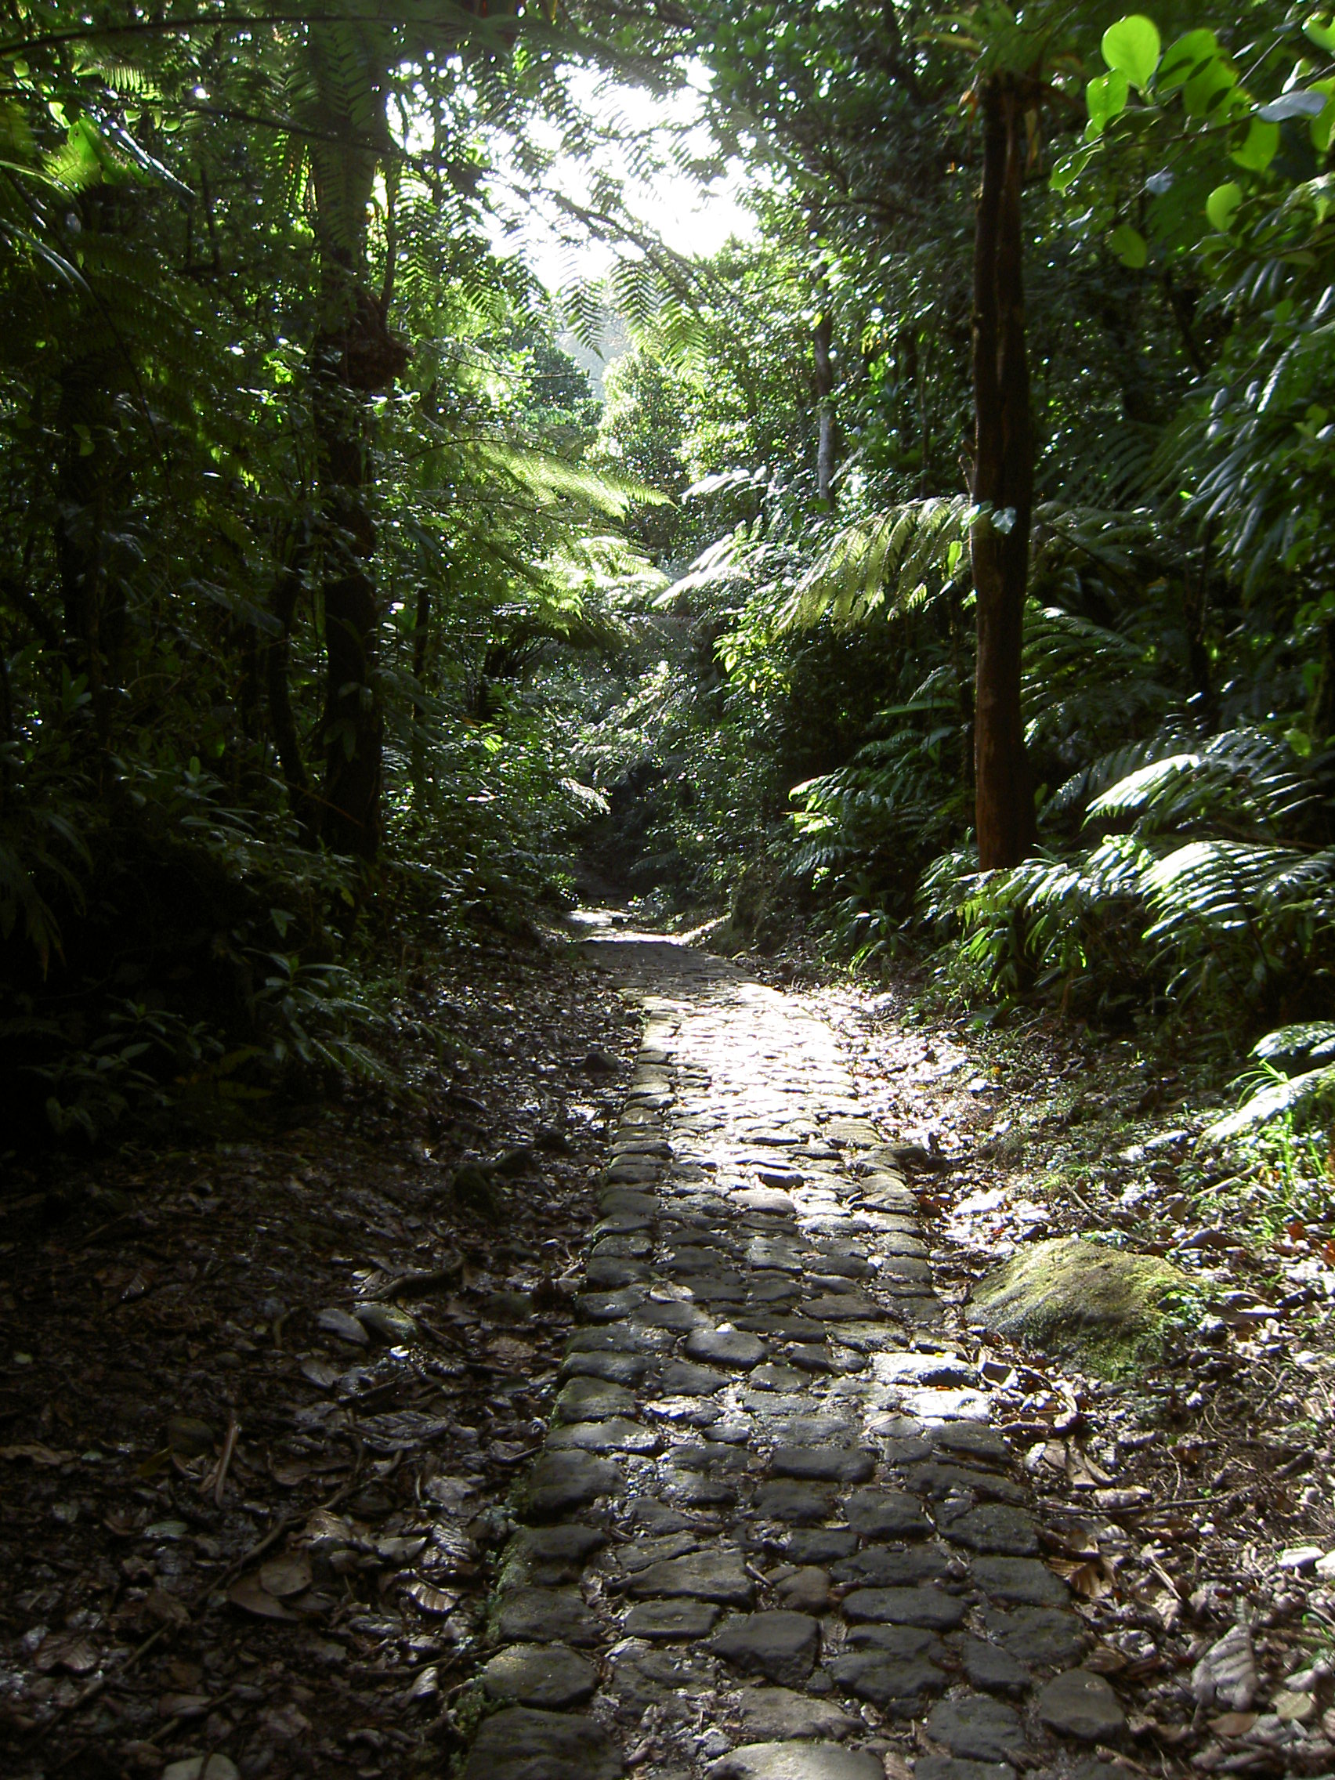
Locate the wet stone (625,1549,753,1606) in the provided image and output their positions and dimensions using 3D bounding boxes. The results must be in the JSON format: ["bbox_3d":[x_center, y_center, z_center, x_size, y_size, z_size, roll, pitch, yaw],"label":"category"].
[{"bbox_3d":[0.040,1.212,3.080,0.210,0.070,0.140,-1,6,-6],"label":"wet stone"}]

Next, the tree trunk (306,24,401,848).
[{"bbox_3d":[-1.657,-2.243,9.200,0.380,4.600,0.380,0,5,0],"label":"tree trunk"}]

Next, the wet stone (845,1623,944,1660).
[{"bbox_3d":[0.377,1.258,2.911,0.155,0.050,0.095,0,5,0],"label":"wet stone"}]

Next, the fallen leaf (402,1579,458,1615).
[{"bbox_3d":[-0.430,1.282,3.170,0.110,0.040,0.075,16,27,36],"label":"fallen leaf"}]

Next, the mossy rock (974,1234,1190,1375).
[{"bbox_3d":[1.014,1.014,4.300,0.530,0.240,0.420,1,6,13],"label":"mossy rock"}]

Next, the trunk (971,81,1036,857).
[{"bbox_3d":[1.614,-1.801,8.400,0.280,4.200,0.280,0,5,0],"label":"trunk"}]

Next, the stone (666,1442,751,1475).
[{"bbox_3d":[0.084,1.192,3.643,0.170,0.050,0.115,0,5,0],"label":"stone"}]

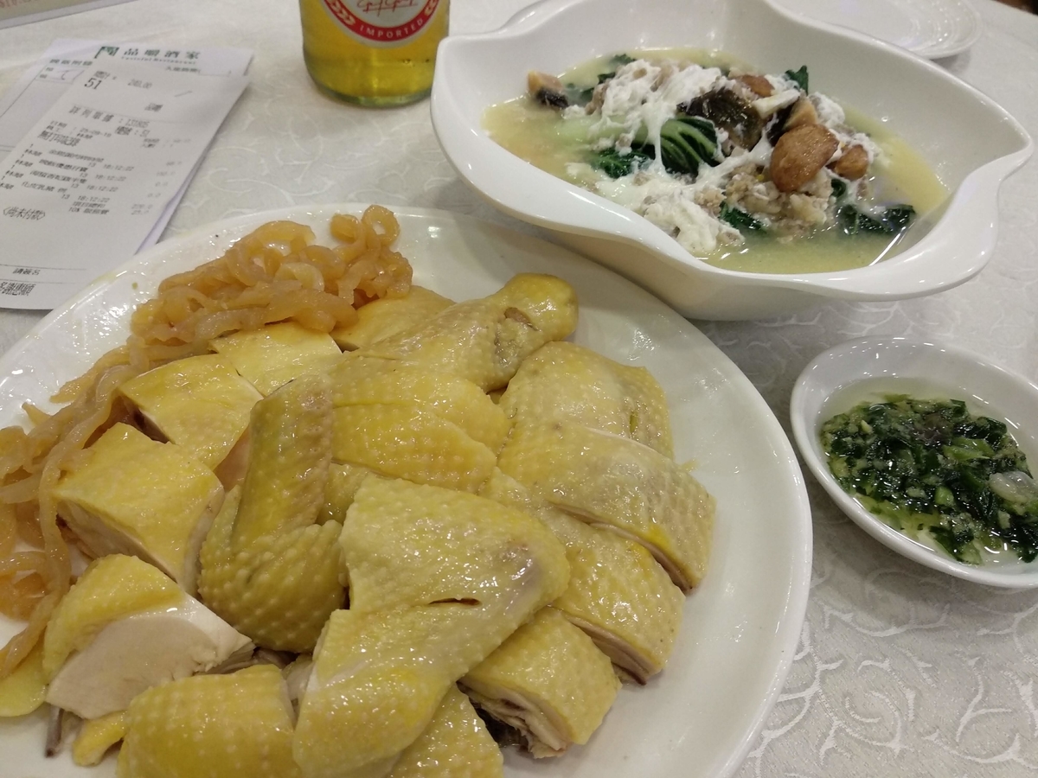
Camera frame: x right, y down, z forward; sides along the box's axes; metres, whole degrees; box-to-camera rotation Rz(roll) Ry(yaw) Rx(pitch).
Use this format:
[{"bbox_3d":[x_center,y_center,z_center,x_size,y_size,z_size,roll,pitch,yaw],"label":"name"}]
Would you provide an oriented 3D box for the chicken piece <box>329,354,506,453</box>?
[{"bbox_3d":[-0.029,0.009,0.223,0.048,0.025,0.030,8,47,1],"label":"chicken piece"}]

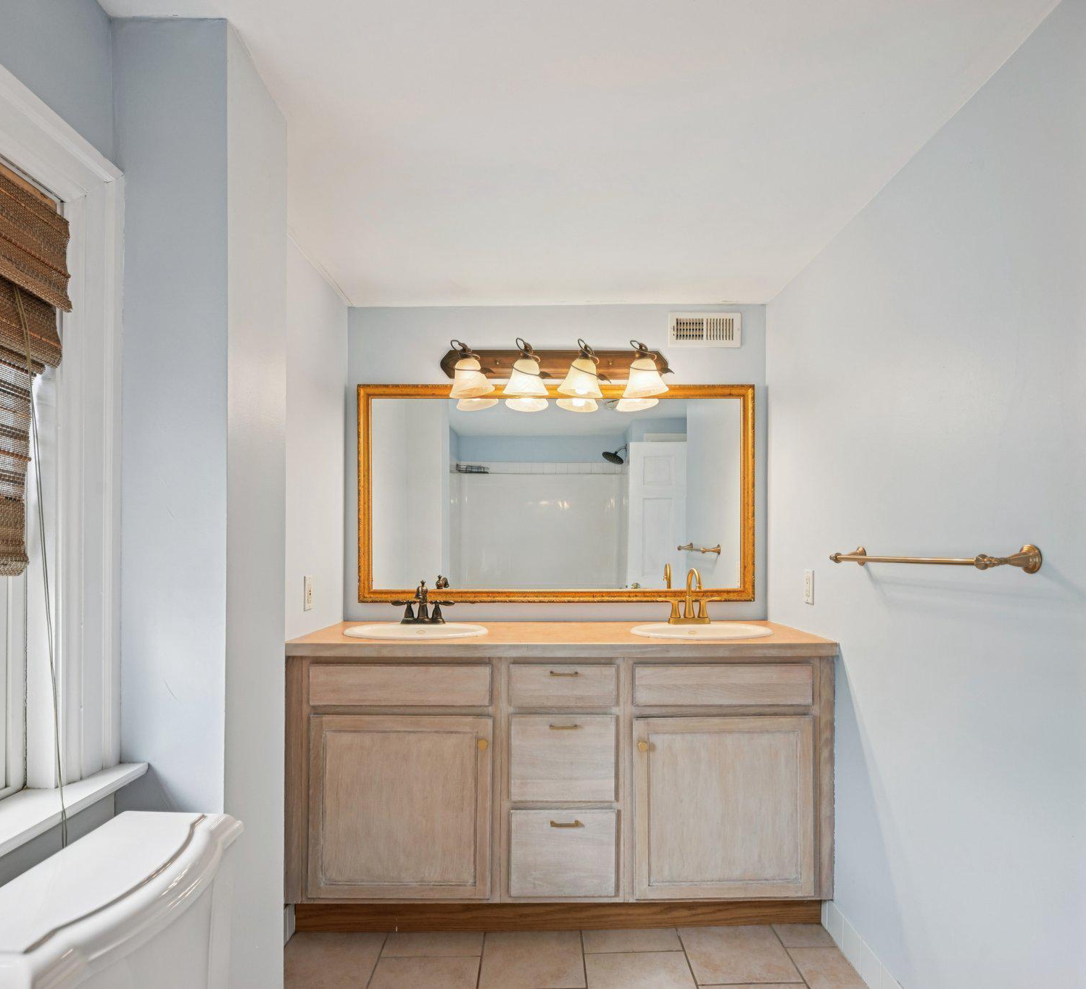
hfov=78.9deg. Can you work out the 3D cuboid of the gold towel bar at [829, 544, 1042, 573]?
[{"bbox_3d":[0.842,0.146,1.521,0.093,0.056,0.706,0,-5,0],"label":"gold towel bar"}]

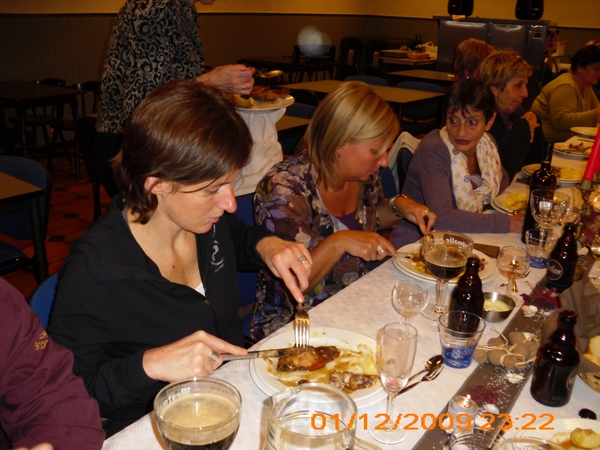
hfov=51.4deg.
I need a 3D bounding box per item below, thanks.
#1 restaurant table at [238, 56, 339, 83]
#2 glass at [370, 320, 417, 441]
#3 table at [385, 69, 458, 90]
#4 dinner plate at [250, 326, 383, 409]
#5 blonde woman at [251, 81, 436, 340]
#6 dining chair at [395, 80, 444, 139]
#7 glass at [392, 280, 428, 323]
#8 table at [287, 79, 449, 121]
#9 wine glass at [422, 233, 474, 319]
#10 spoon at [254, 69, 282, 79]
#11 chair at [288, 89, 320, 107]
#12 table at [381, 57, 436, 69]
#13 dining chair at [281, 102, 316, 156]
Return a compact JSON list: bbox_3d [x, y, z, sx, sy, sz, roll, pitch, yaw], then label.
[{"bbox_3d":[-0.140,-1.610,7.603,0.850,0.750,0.920,16,23,33],"label":"restaurant table"},{"bbox_3d":[0.146,0.243,0.959,0.059,0.180,0.059,4,19,0],"label":"glass"},{"bbox_3d":[1.576,-1.218,6.733,1.140,0.750,0.790,16,23,33],"label":"table"},{"bbox_3d":[0.044,0.254,1.137,0.272,0.032,0.272,3,19,-1],"label":"dinner plate"},{"bbox_3d":[0.134,0.170,1.951,0.660,1.220,0.530,13,22,27],"label":"blonde woman"},{"bbox_3d":[0.928,-0.805,5.402,0.460,0.810,0.540,16,23,33],"label":"dining chair"},{"bbox_3d":[0.222,0.175,1.267,0.073,0.119,0.073,4,19,0],"label":"glass"},{"bbox_3d":[0.513,-0.771,5.338,1.140,0.750,0.790,16,23,33],"label":"table"},{"bbox_3d":[0.315,0.115,1.375,0.108,0.174,0.108,4,19,0],"label":"wine glass"},{"bbox_3d":[-0.136,-0.506,2.050,0.190,0.032,0.042,6,20,7],"label":"spoon"},{"bbox_3d":[0.073,-0.709,5.017,0.460,0.810,0.530,16,23,33],"label":"chair"},{"bbox_3d":[1.618,-2.218,9.882,0.800,0.750,0.800,15,22,30],"label":"table"},{"bbox_3d":[-0.199,-0.340,3.945,0.460,0.810,0.530,16,23,33],"label":"dining chair"}]

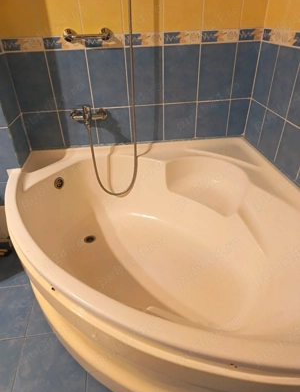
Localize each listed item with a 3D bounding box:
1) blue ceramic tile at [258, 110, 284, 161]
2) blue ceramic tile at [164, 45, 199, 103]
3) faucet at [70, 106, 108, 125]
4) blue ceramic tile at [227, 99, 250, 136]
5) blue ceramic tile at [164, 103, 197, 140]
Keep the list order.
[{"bbox_3d":[0.648,-0.327,1.474,0.010,0.221,0.199,-5,34,-5],"label":"blue ceramic tile"},{"bbox_3d":[0.175,-0.665,1.532,0.199,0.299,0.010,-5,34,-5],"label":"blue ceramic tile"},{"bbox_3d":[-0.342,-0.446,1.536,0.203,0.095,0.106,-5,34,-5],"label":"faucet"},{"bbox_3d":[0.544,-0.477,1.708,0.127,0.229,0.010,-5,34,-5],"label":"blue ceramic tile"},{"bbox_3d":[0.181,-0.455,1.691,0.199,0.221,0.010,-5,34,-5],"label":"blue ceramic tile"}]

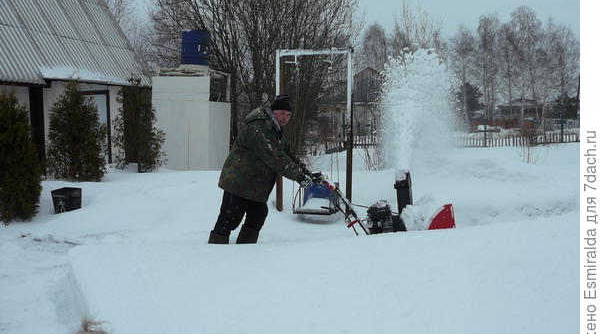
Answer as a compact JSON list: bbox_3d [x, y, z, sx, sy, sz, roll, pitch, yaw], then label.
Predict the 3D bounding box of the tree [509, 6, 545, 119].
[{"bbox_3d":[21.653,-9.512,58.000,3.500,11.800,3.500,1,4,0],"label":"tree"}]

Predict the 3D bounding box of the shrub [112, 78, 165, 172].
[{"bbox_3d":[-3.035,-0.733,11.400,0.950,1.820,0.950,1,4,0],"label":"shrub"}]

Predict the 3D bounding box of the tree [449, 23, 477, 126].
[{"bbox_3d":[14.731,-8.159,55.000,2.700,9.600,2.700,1,4,0],"label":"tree"}]

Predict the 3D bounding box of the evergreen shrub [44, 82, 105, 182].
[{"bbox_3d":[-3.610,-0.533,9.800,0.950,1.750,0.950,1,4,0],"label":"evergreen shrub"}]

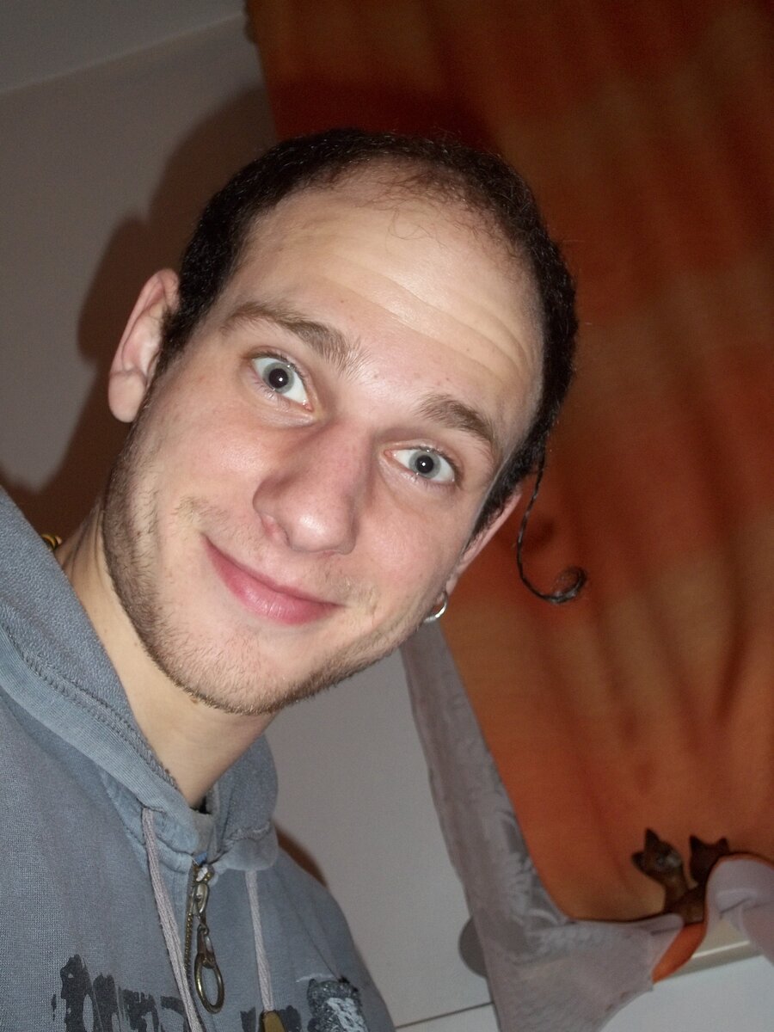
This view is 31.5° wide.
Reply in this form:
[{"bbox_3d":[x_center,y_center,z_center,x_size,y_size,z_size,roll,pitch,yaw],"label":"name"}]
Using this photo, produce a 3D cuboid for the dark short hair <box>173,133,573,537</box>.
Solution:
[{"bbox_3d":[-0.009,-0.084,0.618,0.174,0.170,0.175,31,1,-12],"label":"dark short hair"}]

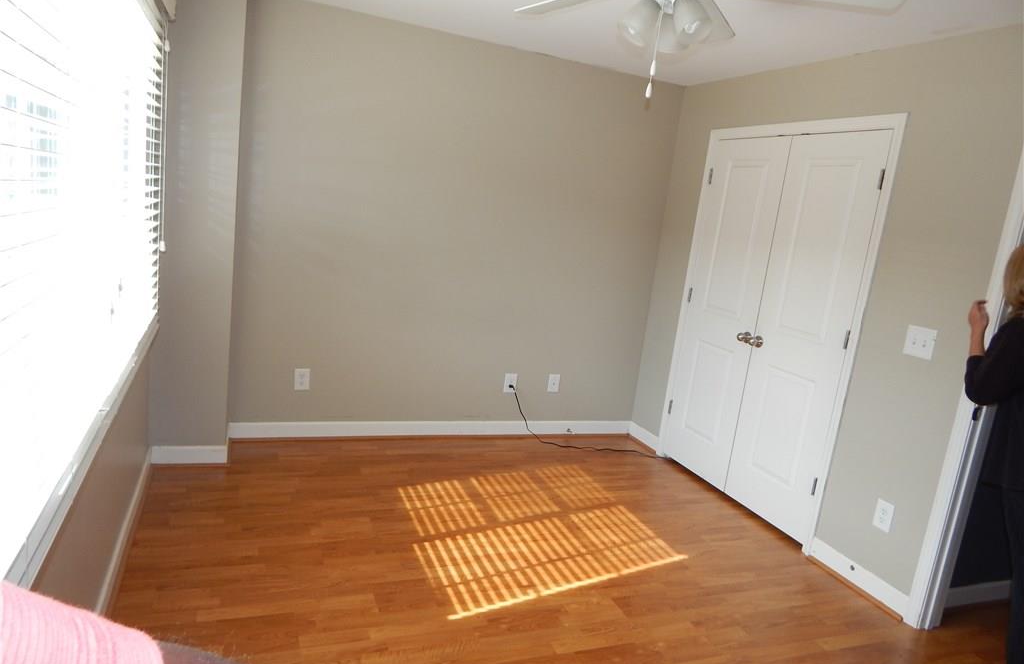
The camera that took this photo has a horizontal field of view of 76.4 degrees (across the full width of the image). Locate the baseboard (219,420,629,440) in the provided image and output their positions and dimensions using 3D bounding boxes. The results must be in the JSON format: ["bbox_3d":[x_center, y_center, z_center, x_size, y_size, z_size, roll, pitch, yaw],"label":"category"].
[{"bbox_3d":[-0.373,0.632,4.214,2.678,0.102,0.018,3,12,-22],"label":"baseboard"}]

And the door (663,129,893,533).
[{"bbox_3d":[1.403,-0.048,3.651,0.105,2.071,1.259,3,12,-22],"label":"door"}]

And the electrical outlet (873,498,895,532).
[{"bbox_3d":[1.641,0.808,2.874,0.012,0.126,0.077,3,12,-22],"label":"electrical outlet"}]

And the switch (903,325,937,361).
[{"bbox_3d":[1.725,0.043,2.753,0.012,0.126,0.126,3,12,-22],"label":"switch"}]

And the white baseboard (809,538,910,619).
[{"bbox_3d":[1.577,1.113,2.989,0.018,0.102,0.505,3,12,-22],"label":"white baseboard"}]

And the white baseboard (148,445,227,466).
[{"bbox_3d":[-1.657,0.640,3.351,0.350,0.102,0.018,3,12,-22],"label":"white baseboard"}]

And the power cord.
[{"bbox_3d":[0.495,0.586,4.303,0.994,0.374,0.451,3,12,-22],"label":"power cord"}]

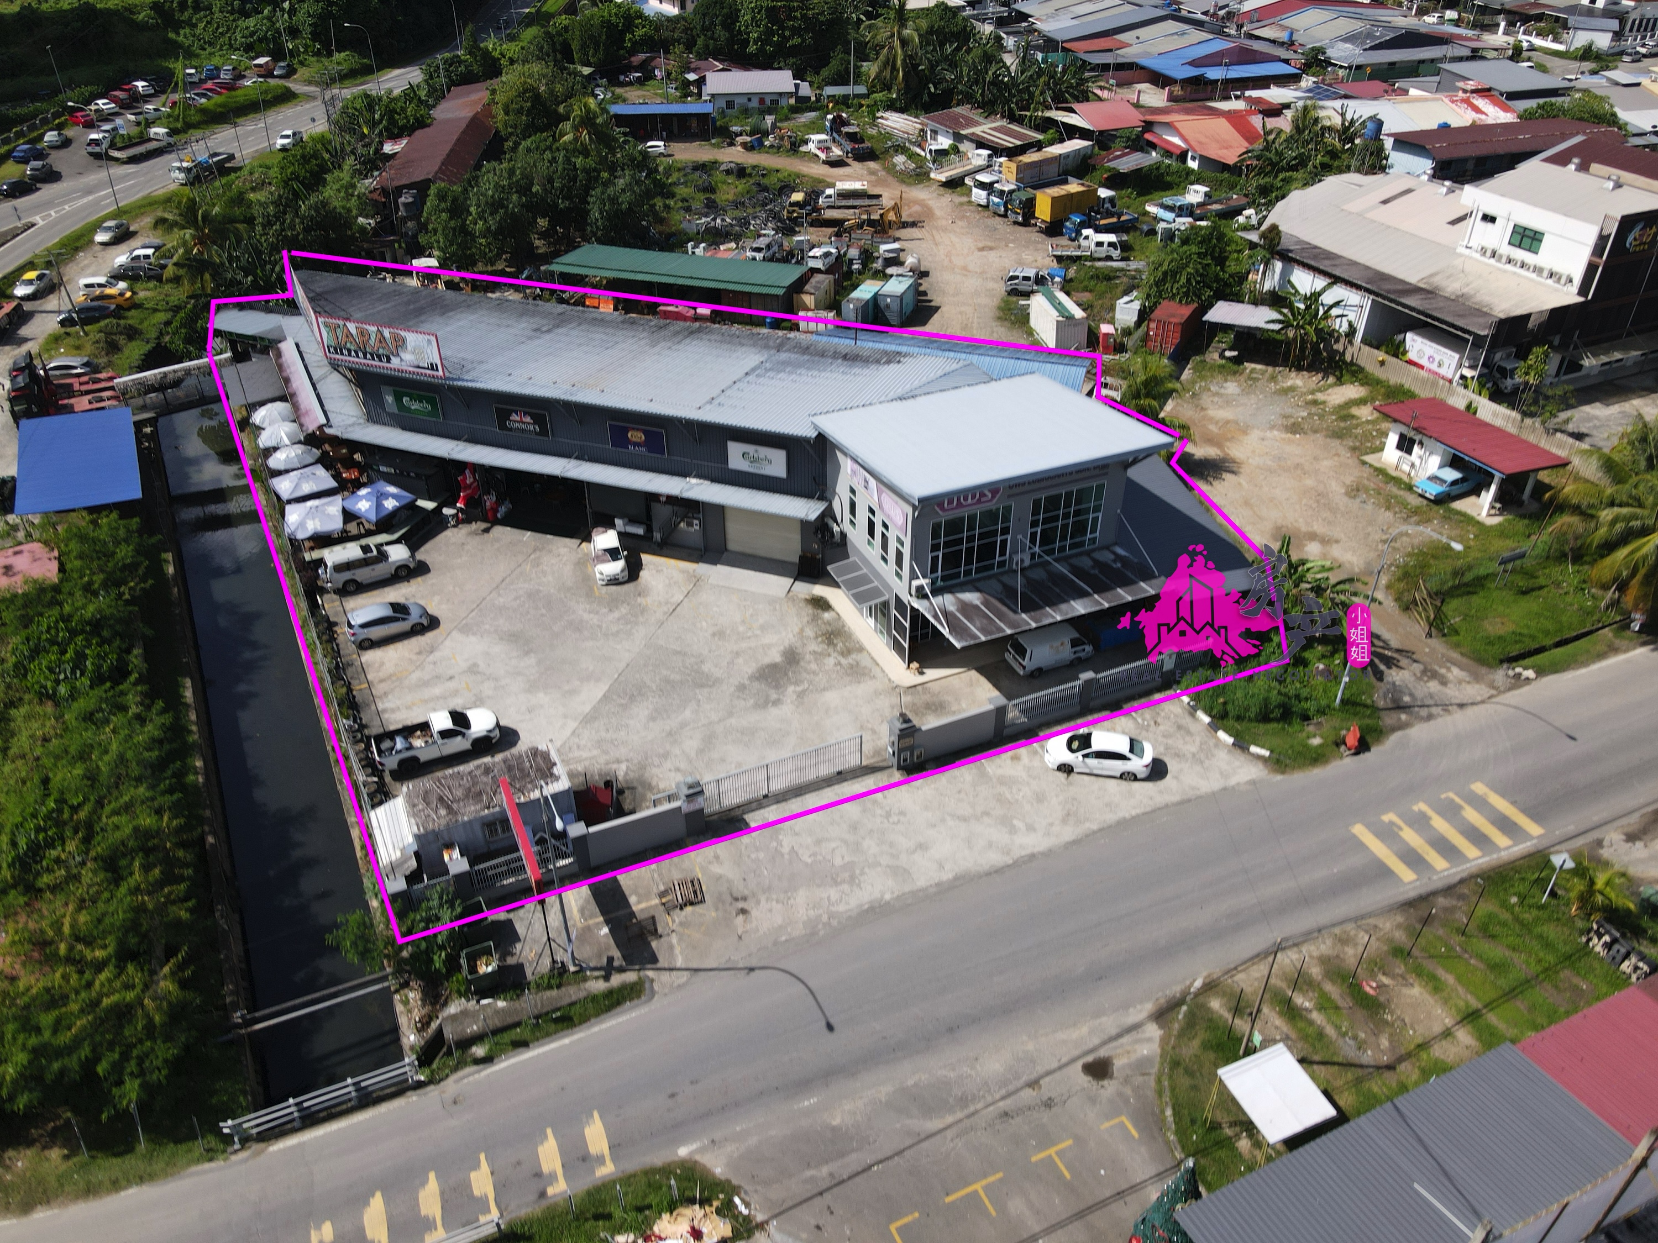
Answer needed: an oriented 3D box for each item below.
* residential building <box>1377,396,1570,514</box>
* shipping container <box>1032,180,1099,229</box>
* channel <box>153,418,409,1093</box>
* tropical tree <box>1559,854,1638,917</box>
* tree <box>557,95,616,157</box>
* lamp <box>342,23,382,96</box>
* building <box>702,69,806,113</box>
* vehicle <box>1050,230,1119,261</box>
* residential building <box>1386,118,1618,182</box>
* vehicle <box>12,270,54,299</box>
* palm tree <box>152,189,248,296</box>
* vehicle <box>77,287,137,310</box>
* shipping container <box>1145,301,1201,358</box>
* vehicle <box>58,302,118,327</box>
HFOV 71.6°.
[{"bbox_3d":[39.165,-10.234,71.253,4.960,3.100,10.460,-12,35,-17],"label":"residential building"},{"bbox_3d":[24.800,-43.700,120.000,6.060,2.600,2.440,-18,37,-25],"label":"shipping container"},{"bbox_3d":[-32.180,-0.440,62.597,5.100,2.100,64.000,-17,38,-23],"label":"channel"},{"bbox_3d":[27.897,9.820,41.890,2.300,2.100,2.300,27,42,35],"label":"tropical tree"},{"bbox_3d":[-28.791,-57.372,136.860,7.000,9.600,7.000,0,33,0],"label":"tree"},{"bbox_3d":[-71.262,-85.371,176.710,3.300,11.400,0.400,7,34,11],"label":"lamp"},{"bbox_3d":[-11.644,-79.373,172.233,14.000,5.000,9.000,-5,34,-7],"label":"building"},{"bbox_3d":[24.488,-35.730,109.762,6.350,2.150,1.900,0,34,1],"label":"vehicle"},{"bbox_3d":[81.687,-56.935,139.901,29.200,5.200,9.000,-11,35,-17],"label":"residential building"},{"bbox_3d":[-70.861,-30.155,102.217,1.690,1.420,4.300,-4,34,-6],"label":"vehicle"},{"bbox_3d":[-50.356,-29.525,92.643,7.700,8.600,7.700,-1,35,0],"label":"palm tree"},{"bbox_3d":[-61.373,-27.332,97.614,4.100,1.380,1.680,-2,34,-2],"label":"vehicle"},{"bbox_3d":[26.988,-23.194,90.559,2.440,2.600,6.060,16,37,22],"label":"shipping container"},{"bbox_3d":[-62.216,-25.834,96.358,4.450,1.430,1.730,-17,37,-24],"label":"vehicle"}]

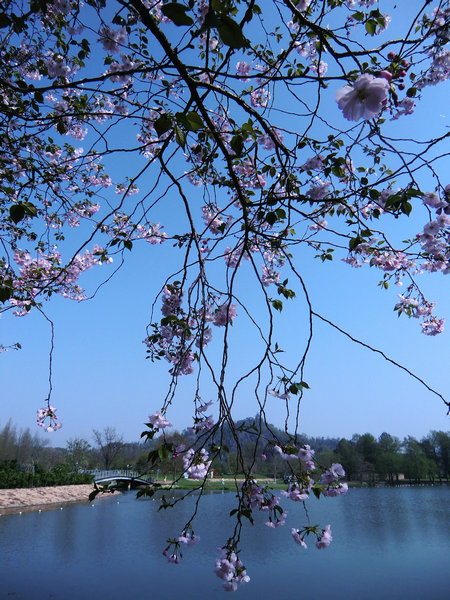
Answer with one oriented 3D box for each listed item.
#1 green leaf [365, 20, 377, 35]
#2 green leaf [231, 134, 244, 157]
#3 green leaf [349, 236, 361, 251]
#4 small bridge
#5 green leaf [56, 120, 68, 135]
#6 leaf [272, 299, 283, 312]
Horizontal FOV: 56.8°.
[{"bbox_3d":[0.472,-0.884,1.350,0.036,0.014,0.042,-12,-63,25],"label":"green leaf"},{"bbox_3d":[0.029,-0.353,0.950,0.032,0.050,0.015,-1,20,2],"label":"green leaf"},{"bbox_3d":[0.436,-0.190,1.400,0.036,0.045,0.015,-8,5,18],"label":"green leaf"},{"bbox_3d":[-17.540,29.312,68.000,10.969,2.857,3.000,10,-25,-21],"label":"small bridge"},{"bbox_3d":[-0.508,-0.539,1.300,0.035,0.042,0.014,11,17,-25],"label":"green leaf"},{"bbox_3d":[0.183,0.019,1.450,0.034,0.047,0.016,-3,-1,7],"label":"leaf"}]

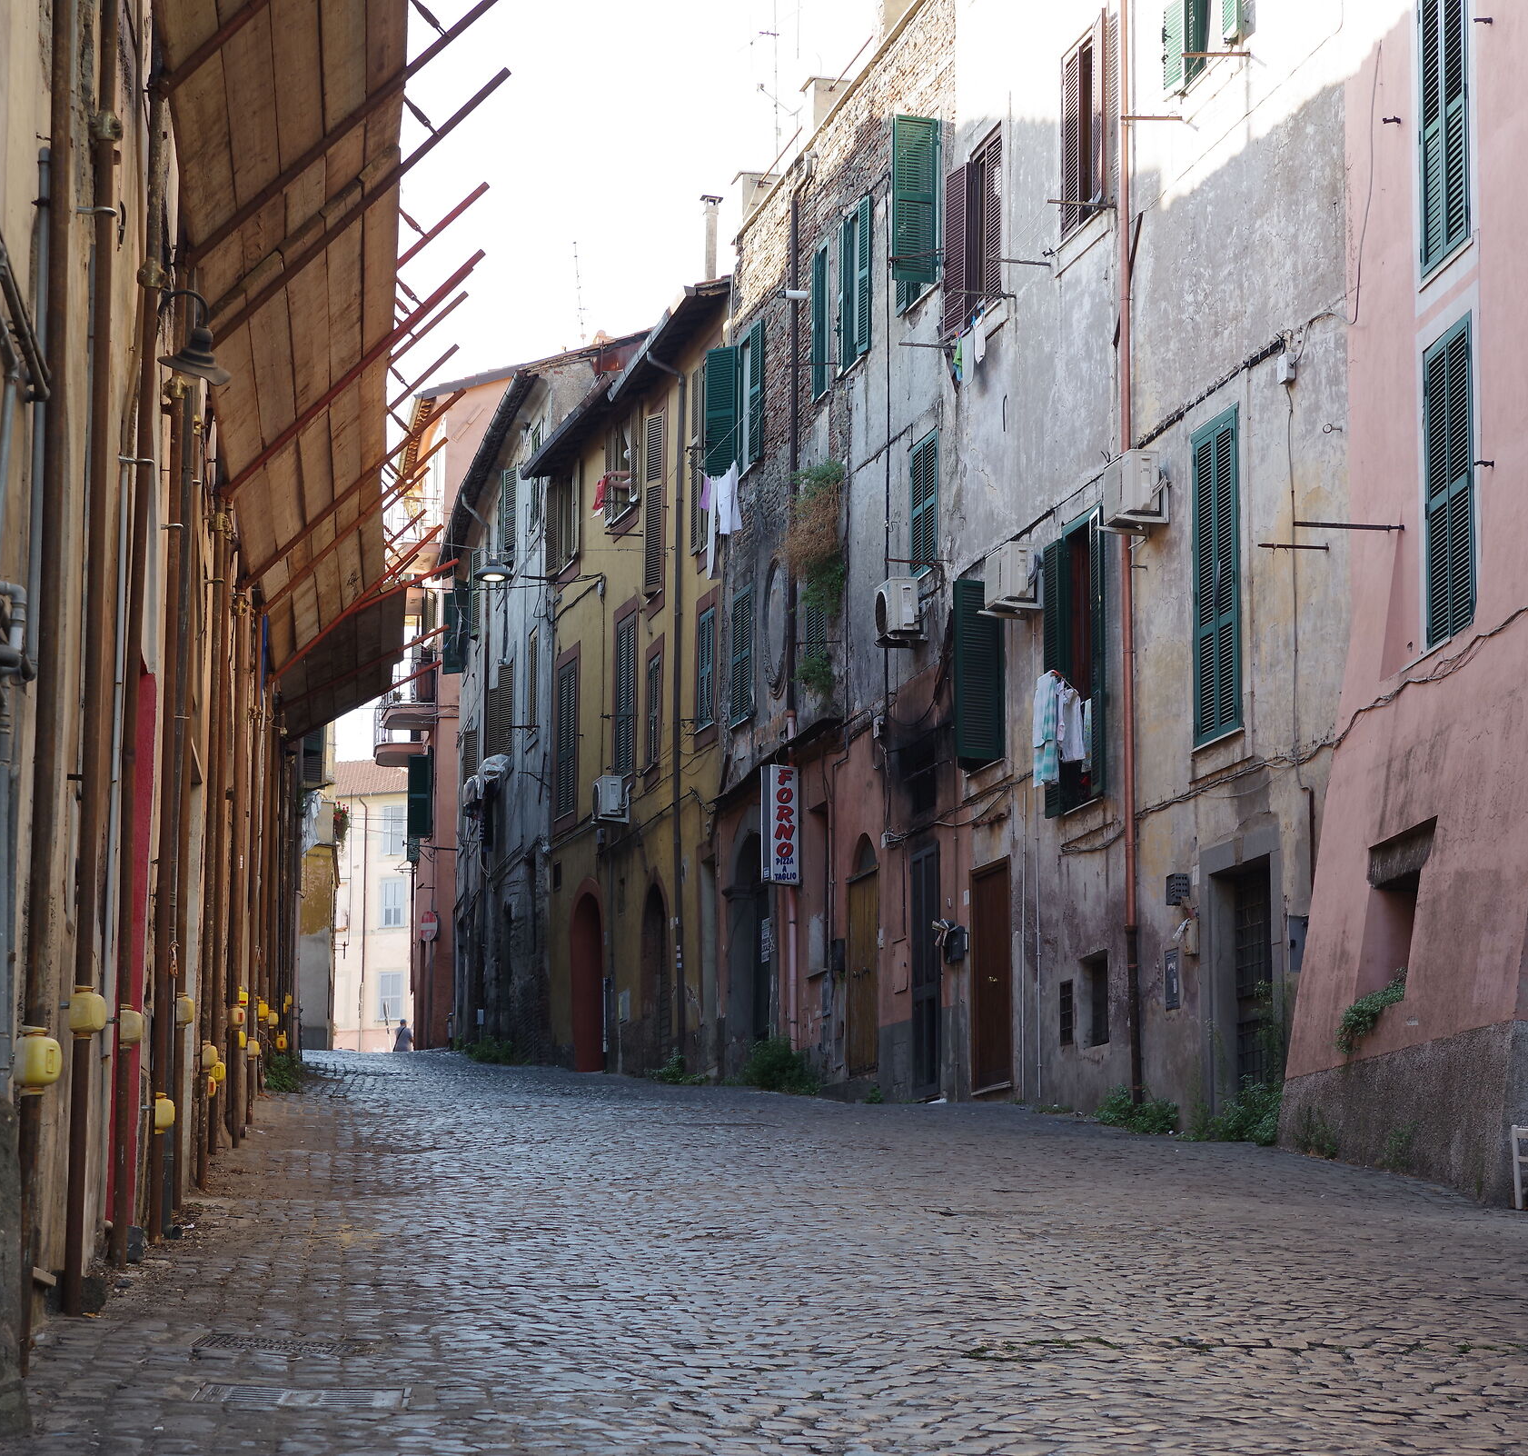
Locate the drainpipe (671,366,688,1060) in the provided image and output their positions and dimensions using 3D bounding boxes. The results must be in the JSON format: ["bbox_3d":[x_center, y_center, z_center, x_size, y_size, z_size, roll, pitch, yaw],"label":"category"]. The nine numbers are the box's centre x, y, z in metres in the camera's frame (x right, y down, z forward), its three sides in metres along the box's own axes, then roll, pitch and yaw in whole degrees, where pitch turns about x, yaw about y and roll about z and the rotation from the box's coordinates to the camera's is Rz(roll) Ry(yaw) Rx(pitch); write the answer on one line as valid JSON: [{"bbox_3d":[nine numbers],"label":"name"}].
[{"bbox_3d":[-1.111,-0.191,51.876,0.130,9.200,0.120,2,-9,-11],"label":"drainpipe"}]

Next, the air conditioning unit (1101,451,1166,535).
[{"bbox_3d":[3.007,-1.903,32.391,0.310,0.560,0.790,2,-9,-11],"label":"air conditioning unit"}]

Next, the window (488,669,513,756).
[{"bbox_3d":[-4.440,-0.274,66.643,0.300,1.550,1.400,2,-9,-11],"label":"window"}]

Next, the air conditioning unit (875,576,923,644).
[{"bbox_3d":[1.369,-1.209,40.100,0.290,0.540,0.750,3,-10,-14],"label":"air conditioning unit"}]

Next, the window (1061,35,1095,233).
[{"bbox_3d":[2.827,-5.315,35.300,0.130,1.700,0.880,3,-10,-14],"label":"window"}]

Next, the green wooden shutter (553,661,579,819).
[{"bbox_3d":[-2.791,0.189,56.000,0.120,2.150,1.050,3,-10,-15],"label":"green wooden shutter"}]

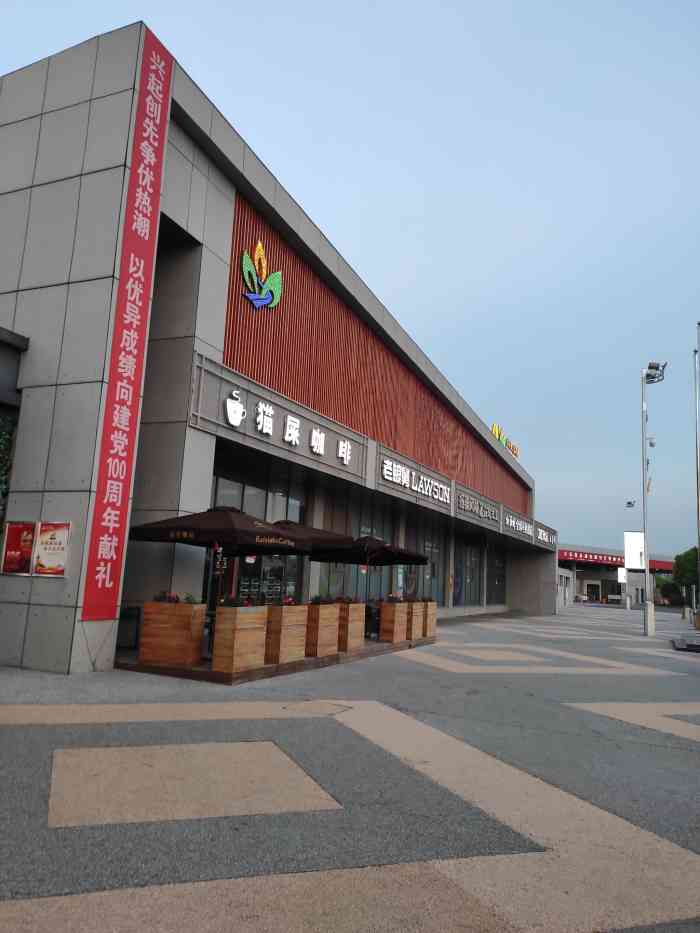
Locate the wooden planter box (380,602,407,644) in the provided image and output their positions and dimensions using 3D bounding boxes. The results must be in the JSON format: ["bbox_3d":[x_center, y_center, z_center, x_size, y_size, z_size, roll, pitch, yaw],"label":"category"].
[{"bbox_3d":[1.058,3.698,16.704,0.365,0.889,0.899,-1,-10,23],"label":"wooden planter box"}]

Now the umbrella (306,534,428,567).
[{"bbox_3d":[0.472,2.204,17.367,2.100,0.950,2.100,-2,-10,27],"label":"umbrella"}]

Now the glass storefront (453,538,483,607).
[{"bbox_3d":[6.205,5.641,36.727,0.200,3.350,5.900,-1,-10,25],"label":"glass storefront"}]

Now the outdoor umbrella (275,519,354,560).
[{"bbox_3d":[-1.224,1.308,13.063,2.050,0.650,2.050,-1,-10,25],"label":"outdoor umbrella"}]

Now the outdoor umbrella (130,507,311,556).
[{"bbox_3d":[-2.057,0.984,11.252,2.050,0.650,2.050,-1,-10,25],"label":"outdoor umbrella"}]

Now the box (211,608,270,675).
[{"bbox_3d":[-1.551,2.440,9.985,0.370,0.885,0.770,-1,-10,25],"label":"box"}]

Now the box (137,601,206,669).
[{"bbox_3d":[-2.612,2.457,10.390,0.850,0.870,0.370,-1,-10,25],"label":"box"}]

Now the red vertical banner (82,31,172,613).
[{"bbox_3d":[-3.356,-2.361,10.849,0.040,9.290,0.710,-1,-10,25],"label":"red vertical banner"}]

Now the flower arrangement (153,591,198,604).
[{"bbox_3d":[-2.755,2.085,11.097,0.820,0.240,0.320,-1,-10,25],"label":"flower arrangement"}]

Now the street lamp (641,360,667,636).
[{"bbox_3d":[11.522,1.106,26.508,0.800,10.500,0.950,-1,-10,25],"label":"street lamp"}]

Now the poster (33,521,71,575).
[{"bbox_3d":[-4.639,1.281,10.878,0.650,0.820,0.030,-1,-10,25],"label":"poster"}]

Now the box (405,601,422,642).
[{"bbox_3d":[1.595,3.929,17.960,0.365,0.889,0.899,-1,-10,23],"label":"box"}]

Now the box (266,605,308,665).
[{"bbox_3d":[-1.097,2.835,11.928,0.365,0.906,0.915,-1,-10,23],"label":"box"}]

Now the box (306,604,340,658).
[{"bbox_3d":[-0.548,3.060,13.167,0.365,0.903,0.913,-1,-10,23],"label":"box"}]

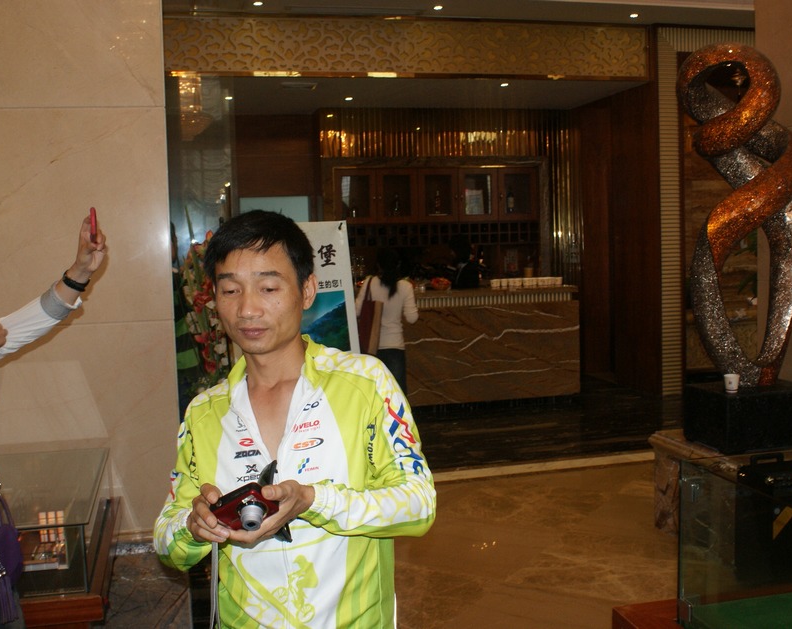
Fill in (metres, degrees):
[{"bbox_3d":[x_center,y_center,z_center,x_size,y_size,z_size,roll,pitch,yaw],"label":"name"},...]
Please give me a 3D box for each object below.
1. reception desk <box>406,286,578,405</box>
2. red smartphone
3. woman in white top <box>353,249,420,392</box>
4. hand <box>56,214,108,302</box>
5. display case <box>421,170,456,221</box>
[{"bbox_3d":[0.605,0.334,8.635,2.336,1.155,0.620,-3,4,-14],"label":"reception desk"},{"bbox_3d":[-0.696,-0.200,1.990,0.014,0.098,0.053,-2,0,-14],"label":"red smartphone"},{"bbox_3d":[-0.077,0.189,7.952,0.540,1.585,0.400,-3,4,-14],"label":"woman in white top"},{"bbox_3d":[-0.725,-0.132,2.000,0.085,0.190,0.085,14,6,20],"label":"hand"},{"bbox_3d":[0.452,-1.365,10.025,0.419,0.573,0.300,-3,4,-14],"label":"display case"}]

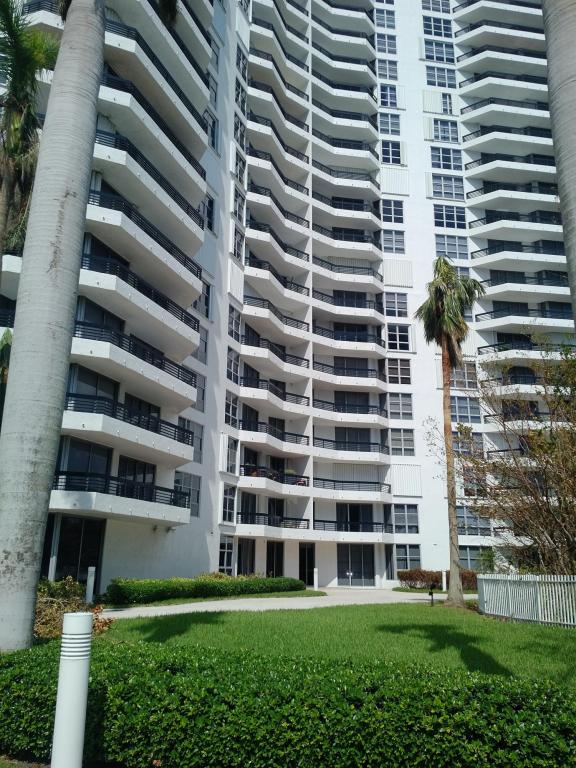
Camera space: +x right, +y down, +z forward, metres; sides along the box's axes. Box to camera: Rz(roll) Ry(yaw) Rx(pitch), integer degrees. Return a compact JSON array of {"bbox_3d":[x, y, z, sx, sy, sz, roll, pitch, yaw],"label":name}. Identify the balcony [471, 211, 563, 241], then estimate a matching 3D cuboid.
[{"bbox_3d":[18.907,-12.764,49.073,7.914,1.218,2.215,0,-16,3],"label":"balcony"}]

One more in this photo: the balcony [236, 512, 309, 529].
[{"bbox_3d":[-0.689,8.672,37.470,1.162,0.620,6.535,-14,-21,41],"label":"balcony"}]

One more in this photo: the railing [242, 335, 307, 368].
[{"bbox_3d":[-0.693,-2.052,40.176,0.997,0.609,6.540,-11,-20,33],"label":"railing"}]

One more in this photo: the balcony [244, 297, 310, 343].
[{"bbox_3d":[-1.071,-4.351,41.140,2.051,1.238,6.503,-10,-20,31],"label":"balcony"}]

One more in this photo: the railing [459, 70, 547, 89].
[{"bbox_3d":[20.122,-27.563,55.290,8.365,0.620,1.953,3,-16,-9],"label":"railing"}]

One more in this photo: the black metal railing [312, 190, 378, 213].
[{"bbox_3d":[4.779,-14.143,48.261,6.546,0.609,1.128,6,-18,-19],"label":"black metal railing"}]

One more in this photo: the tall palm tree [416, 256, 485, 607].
[{"bbox_3d":[7.148,1.399,25.090,3.012,14.908,3.012,1,-16,0],"label":"tall palm tree"}]

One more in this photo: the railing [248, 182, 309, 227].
[{"bbox_3d":[-0.602,-12.740,43.405,0.997,0.609,6.540,-11,-20,33],"label":"railing"}]

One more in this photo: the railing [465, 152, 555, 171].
[{"bbox_3d":[20.038,-19.147,52.903,8.365,0.620,1.953,3,-16,-9],"label":"railing"}]

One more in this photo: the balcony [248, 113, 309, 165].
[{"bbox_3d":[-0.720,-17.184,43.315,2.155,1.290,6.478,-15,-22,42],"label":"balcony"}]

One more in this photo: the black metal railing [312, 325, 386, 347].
[{"bbox_3d":[4.832,-3.537,45.453,6.731,0.620,1.073,9,-18,-28],"label":"black metal railing"}]

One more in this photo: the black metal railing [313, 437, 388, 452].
[{"bbox_3d":[4.381,4.227,40.675,6.300,0.630,0.654,7,-18,-21],"label":"black metal railing"}]

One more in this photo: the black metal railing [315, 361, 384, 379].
[{"bbox_3d":[4.666,-0.783,44.225,6.546,0.609,1.128,6,-18,-19],"label":"black metal railing"}]

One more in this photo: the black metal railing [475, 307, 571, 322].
[{"bbox_3d":[18.799,-5.321,46.549,7.923,0.598,1.495,0,-16,4],"label":"black metal railing"}]

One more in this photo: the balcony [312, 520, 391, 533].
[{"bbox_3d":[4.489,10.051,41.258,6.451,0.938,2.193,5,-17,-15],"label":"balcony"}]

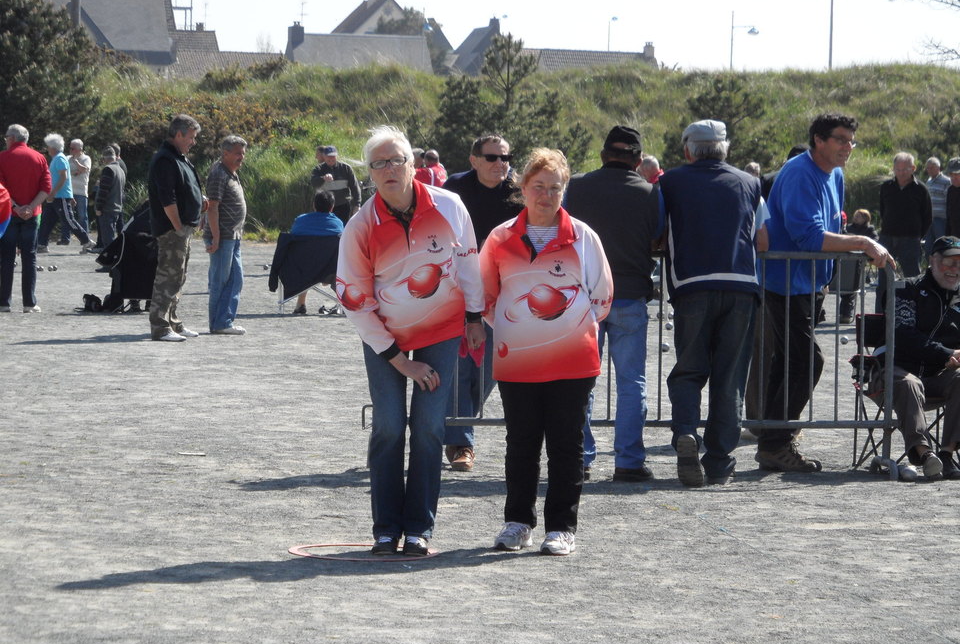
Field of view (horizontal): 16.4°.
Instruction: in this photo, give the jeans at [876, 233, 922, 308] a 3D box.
[{"bbox_3d":[4.091,-0.455,32.377,0.420,0.900,0.290,1,3,7],"label":"jeans"}]

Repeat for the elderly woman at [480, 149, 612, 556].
[{"bbox_3d":[0.258,0.108,12.912,0.520,1.570,0.340,1,3,6],"label":"elderly woman"}]

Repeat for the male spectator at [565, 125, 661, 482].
[{"bbox_3d":[0.643,-0.108,16.156,0.530,1.710,0.480,1,3,3],"label":"male spectator"}]

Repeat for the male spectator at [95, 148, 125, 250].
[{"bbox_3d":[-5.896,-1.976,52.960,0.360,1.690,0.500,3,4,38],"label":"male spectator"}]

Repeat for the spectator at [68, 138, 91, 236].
[{"bbox_3d":[-6.300,-2.021,51.957,0.420,1.660,0.480,-2,4,-41],"label":"spectator"}]

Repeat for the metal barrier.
[{"bbox_3d":[0.795,0.191,16.274,2.500,1.100,0.480,1,3,-8],"label":"metal barrier"}]

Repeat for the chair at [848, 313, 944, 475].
[{"bbox_3d":[2.156,0.343,16.780,0.570,0.780,0.500,0,3,-18],"label":"chair"}]

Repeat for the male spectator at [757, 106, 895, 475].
[{"bbox_3d":[1.724,-0.161,16.754,0.600,1.780,0.520,2,3,17],"label":"male spectator"}]

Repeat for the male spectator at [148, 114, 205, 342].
[{"bbox_3d":[-2.485,-0.776,27.253,0.400,1.820,0.480,1,3,13],"label":"male spectator"}]

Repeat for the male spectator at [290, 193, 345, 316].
[{"bbox_3d":[-1.547,-0.683,31.869,0.550,1.180,0.750,1,3,3],"label":"male spectator"}]

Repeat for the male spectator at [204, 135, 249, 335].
[{"bbox_3d":[-2.191,-0.764,28.759,0.340,1.710,0.480,2,3,25],"label":"male spectator"}]

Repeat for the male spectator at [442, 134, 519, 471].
[{"bbox_3d":[0.052,-0.111,16.460,0.530,1.660,0.440,0,3,-14],"label":"male spectator"}]

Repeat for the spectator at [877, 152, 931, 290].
[{"bbox_3d":[4.128,-0.824,32.359,0.540,1.700,0.340,1,3,7],"label":"spectator"}]

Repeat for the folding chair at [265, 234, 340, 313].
[{"bbox_3d":[-1.614,-0.479,31.680,0.640,0.790,0.560,1,3,3],"label":"folding chair"}]

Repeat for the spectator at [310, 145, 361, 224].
[{"bbox_3d":[-1.831,-1.455,42.458,0.600,1.620,0.450,1,3,9],"label":"spectator"}]

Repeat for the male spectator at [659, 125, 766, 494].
[{"bbox_3d":[1.128,-0.106,16.009,0.540,1.730,0.500,1,3,-3],"label":"male spectator"}]

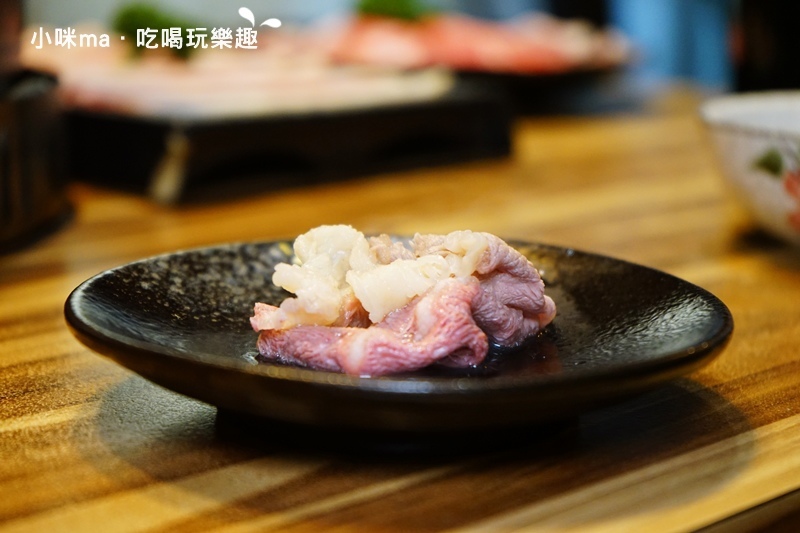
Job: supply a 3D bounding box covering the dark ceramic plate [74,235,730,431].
[{"bbox_3d":[0.000,0.021,0.403,0.170,0.026,0.170,1,12,0],"label":"dark ceramic plate"}]

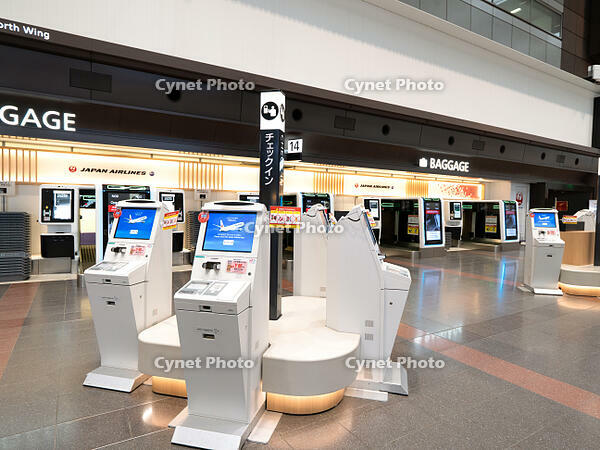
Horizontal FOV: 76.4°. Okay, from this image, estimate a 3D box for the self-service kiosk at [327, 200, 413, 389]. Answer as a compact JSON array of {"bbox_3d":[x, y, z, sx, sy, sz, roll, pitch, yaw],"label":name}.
[{"bbox_3d":[0.602,0.580,3.279,0.675,1.513,0.445,2,3,14],"label":"self-service kiosk"}]

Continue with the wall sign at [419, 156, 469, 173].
[{"bbox_3d":[5.250,-2.150,13.712,2.816,0.370,0.100,-1,1,-32],"label":"wall sign"}]

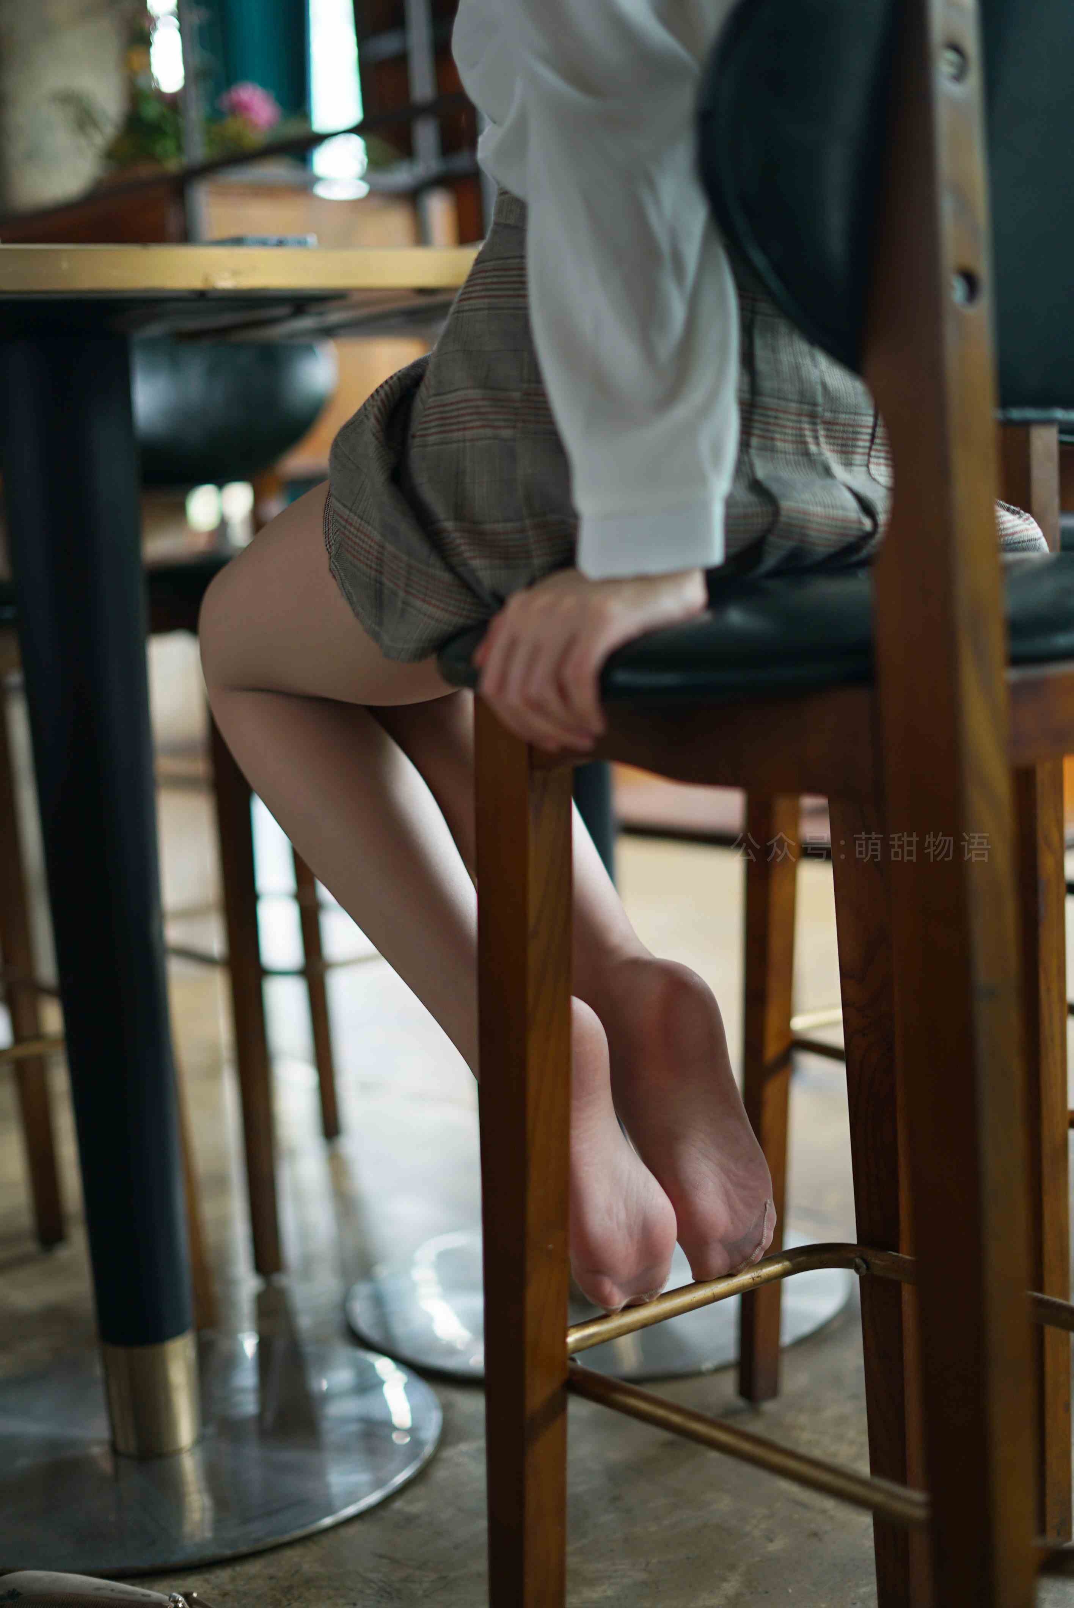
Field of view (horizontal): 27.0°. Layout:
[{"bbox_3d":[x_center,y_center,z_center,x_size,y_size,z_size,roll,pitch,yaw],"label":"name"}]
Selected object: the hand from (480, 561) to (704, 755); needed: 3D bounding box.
[{"bbox_3d":[0.025,-0.079,1.192,0.125,0.098,0.085,0,8,25],"label":"hand"}]

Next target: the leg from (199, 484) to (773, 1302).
[{"bbox_3d":[-0.026,0.048,1.475,0.400,0.530,0.230,3,9,40],"label":"leg"}]

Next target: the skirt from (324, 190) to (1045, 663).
[{"bbox_3d":[0.081,-0.237,1.363,0.410,0.280,0.370,3,9,40],"label":"skirt"}]

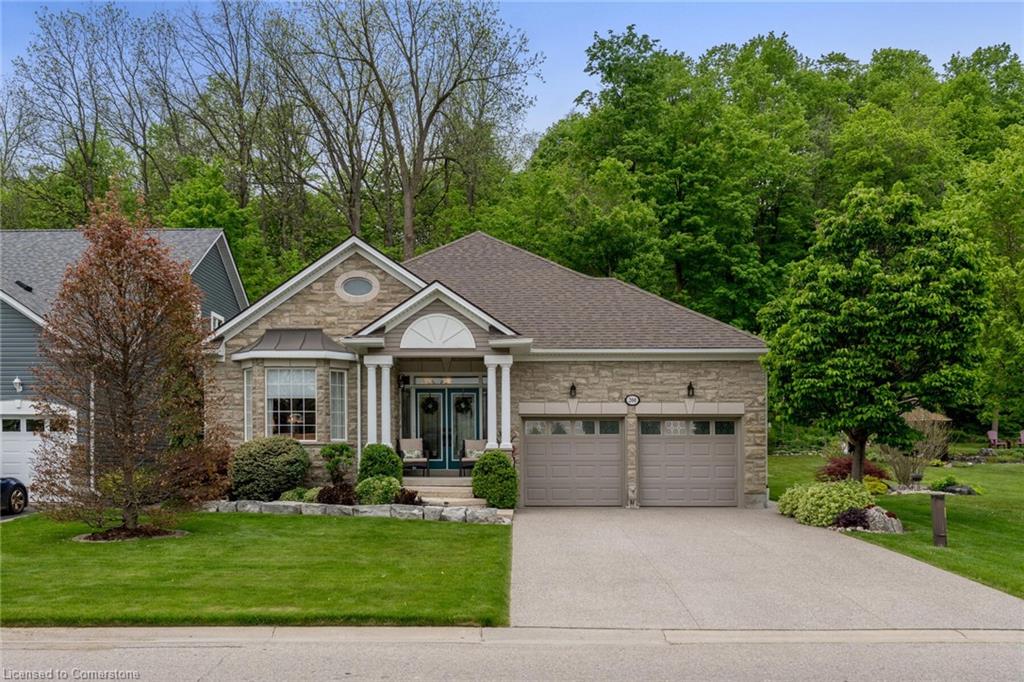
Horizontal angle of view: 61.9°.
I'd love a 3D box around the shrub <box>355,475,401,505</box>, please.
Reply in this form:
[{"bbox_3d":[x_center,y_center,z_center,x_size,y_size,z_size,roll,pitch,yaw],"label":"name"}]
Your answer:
[{"bbox_3d":[-2.959,3.269,18.800,1.000,0.680,0.950,0,-3,0],"label":"shrub"}]

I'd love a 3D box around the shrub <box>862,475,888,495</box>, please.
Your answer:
[{"bbox_3d":[10.224,4.036,24.000,0.720,0.540,0.700,0,-3,0],"label":"shrub"}]

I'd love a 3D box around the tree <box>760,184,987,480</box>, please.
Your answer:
[{"bbox_3d":[8.688,-0.132,20.500,5.400,7.200,5.100,0,-2,0],"label":"tree"}]

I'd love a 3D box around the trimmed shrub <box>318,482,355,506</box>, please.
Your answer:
[{"bbox_3d":[-3.724,3.236,18.100,0.850,0.480,0.700,0,-2,0],"label":"trimmed shrub"}]

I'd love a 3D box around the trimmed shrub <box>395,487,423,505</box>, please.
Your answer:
[{"bbox_3d":[-2.182,3.242,17.900,0.600,0.400,0.520,0,-2,0],"label":"trimmed shrub"}]

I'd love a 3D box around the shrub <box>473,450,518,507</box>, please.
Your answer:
[{"bbox_3d":[-0.372,3.128,19.300,1.020,1.270,1.000,0,-3,0],"label":"shrub"}]

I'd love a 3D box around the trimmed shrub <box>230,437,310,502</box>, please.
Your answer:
[{"bbox_3d":[-5.294,2.828,18.700,1.740,1.450,1.600,0,-2,0],"label":"trimmed shrub"}]

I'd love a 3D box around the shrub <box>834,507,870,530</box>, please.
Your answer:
[{"bbox_3d":[6.826,3.548,17.100,0.730,0.500,0.620,0,-2,0],"label":"shrub"}]

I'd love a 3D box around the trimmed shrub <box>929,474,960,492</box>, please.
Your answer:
[{"bbox_3d":[12.317,4.058,24.300,0.820,0.500,0.700,0,-3,0],"label":"trimmed shrub"}]

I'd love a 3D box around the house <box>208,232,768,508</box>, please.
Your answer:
[{"bbox_3d":[-0.350,0.350,24.600,12.800,7.300,12.000,0,0,0],"label":"house"}]

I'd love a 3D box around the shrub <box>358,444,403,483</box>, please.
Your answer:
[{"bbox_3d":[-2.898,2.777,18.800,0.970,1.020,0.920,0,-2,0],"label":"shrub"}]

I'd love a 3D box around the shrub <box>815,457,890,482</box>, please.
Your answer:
[{"bbox_3d":[8.942,3.427,22.400,1.900,0.800,1.600,0,-2,0],"label":"shrub"}]

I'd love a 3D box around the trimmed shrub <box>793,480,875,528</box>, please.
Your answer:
[{"bbox_3d":[6.728,3.422,17.900,1.620,0.870,1.350,0,-3,0],"label":"trimmed shrub"}]

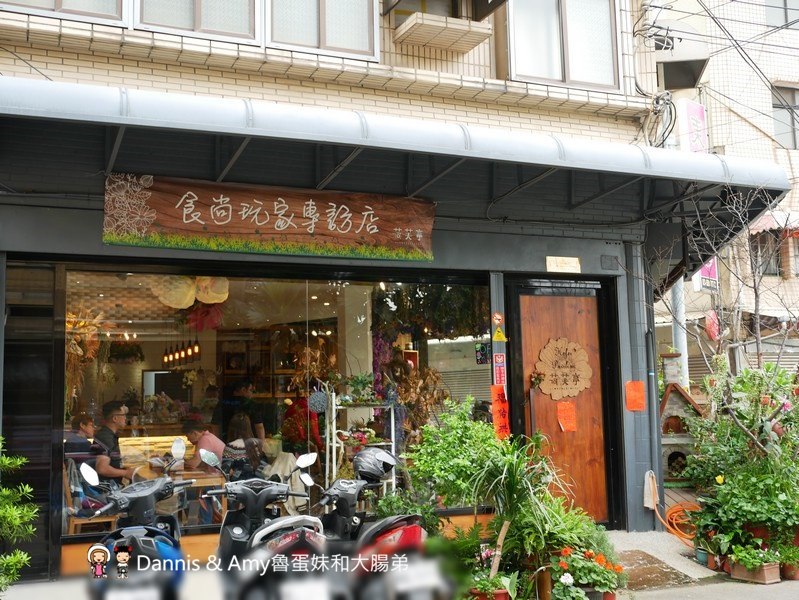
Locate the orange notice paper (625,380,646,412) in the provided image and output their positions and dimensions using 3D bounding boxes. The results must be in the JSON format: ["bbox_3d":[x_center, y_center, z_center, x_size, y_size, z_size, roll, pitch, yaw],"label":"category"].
[{"bbox_3d":[2.379,0.968,9.265,0.213,0.300,0.010,1,-7,-23],"label":"orange notice paper"}]

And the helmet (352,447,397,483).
[{"bbox_3d":[-0.159,1.090,6.100,0.310,0.250,0.250,10,-4,13],"label":"helmet"}]

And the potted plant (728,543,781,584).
[{"bbox_3d":[2.902,2.135,7.541,0.220,0.280,0.370,3,-8,-35],"label":"potted plant"}]

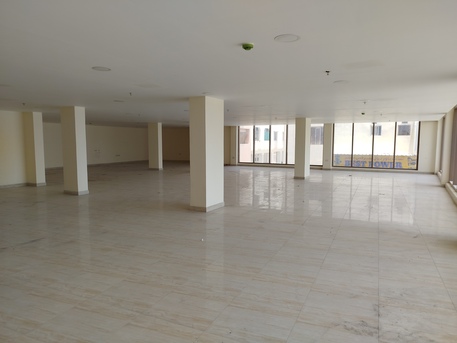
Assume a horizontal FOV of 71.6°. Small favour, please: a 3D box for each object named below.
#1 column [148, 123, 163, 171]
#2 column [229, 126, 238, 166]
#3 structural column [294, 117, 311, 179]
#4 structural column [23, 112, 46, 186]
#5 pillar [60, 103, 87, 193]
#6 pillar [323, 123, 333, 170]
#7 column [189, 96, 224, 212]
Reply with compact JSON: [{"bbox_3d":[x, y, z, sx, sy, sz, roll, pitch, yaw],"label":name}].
[{"bbox_3d":[-3.658,-1.243,15.983,0.650,2.343,0.293,3,6,30],"label":"column"},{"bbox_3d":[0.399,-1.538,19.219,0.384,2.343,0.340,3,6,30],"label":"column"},{"bbox_3d":[2.936,-0.891,12.453,0.407,2.343,0.703,3,6,30],"label":"structural column"},{"bbox_3d":[-6.244,-0.704,10.205,0.629,2.343,0.274,3,6,30],"label":"structural column"},{"bbox_3d":[-4.186,-0.549,8.632,0.636,2.343,0.292,3,6,30],"label":"pillar"},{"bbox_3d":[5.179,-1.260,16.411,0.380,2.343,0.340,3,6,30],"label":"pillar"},{"bbox_3d":[-0.443,-0.364,6.792,0.404,2.343,0.706,3,6,30],"label":"column"}]

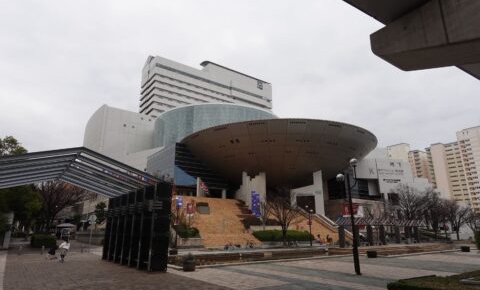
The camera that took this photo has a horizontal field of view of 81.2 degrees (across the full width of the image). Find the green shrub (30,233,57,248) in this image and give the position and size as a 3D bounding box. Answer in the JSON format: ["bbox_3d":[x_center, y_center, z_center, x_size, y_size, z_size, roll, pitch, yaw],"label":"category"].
[{"bbox_3d":[-19.313,9.369,27.520,2.100,1.250,1.400,6,-16,-19],"label":"green shrub"}]

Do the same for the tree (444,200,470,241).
[{"bbox_3d":[35.092,12.062,45.176,3.800,6.436,3.700,-12,-19,36],"label":"tree"}]

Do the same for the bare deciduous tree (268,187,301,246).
[{"bbox_3d":[6.104,9.866,38.408,4.400,7.476,4.200,0,-15,0],"label":"bare deciduous tree"}]

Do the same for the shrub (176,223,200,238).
[{"bbox_3d":[-7.247,12.096,39.403,3.400,1.884,2.300,2,-16,-8],"label":"shrub"}]

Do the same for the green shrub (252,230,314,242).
[{"bbox_3d":[5.934,12.454,39.096,8.300,1.450,2.000,2,-15,-6],"label":"green shrub"}]

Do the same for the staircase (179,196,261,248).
[{"bbox_3d":[-3.533,11.254,43.970,12.500,7.753,17.229,2,-16,-9],"label":"staircase"}]

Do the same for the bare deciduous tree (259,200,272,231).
[{"bbox_3d":[3.605,10.690,39.582,2.100,5.311,2.000,0,-15,0],"label":"bare deciduous tree"}]

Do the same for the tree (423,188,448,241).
[{"bbox_3d":[32.559,11.542,46.631,4.100,8.211,4.000,-11,-19,34],"label":"tree"}]

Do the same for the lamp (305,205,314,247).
[{"bbox_3d":[9.230,10.681,37.027,0.950,5.170,0.420,0,-15,0],"label":"lamp"}]

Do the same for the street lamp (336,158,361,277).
[{"bbox_3d":[5.507,3.350,13.768,1.050,5.553,0.420,-4,-16,14],"label":"street lamp"}]

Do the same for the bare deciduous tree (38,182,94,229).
[{"bbox_3d":[-22.476,8.396,36.065,6.400,7.665,6.000,9,-18,-29],"label":"bare deciduous tree"}]

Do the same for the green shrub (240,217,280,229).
[{"bbox_3d":[3.172,12.144,43.331,6.200,1.639,2.200,2,-16,-8],"label":"green shrub"}]

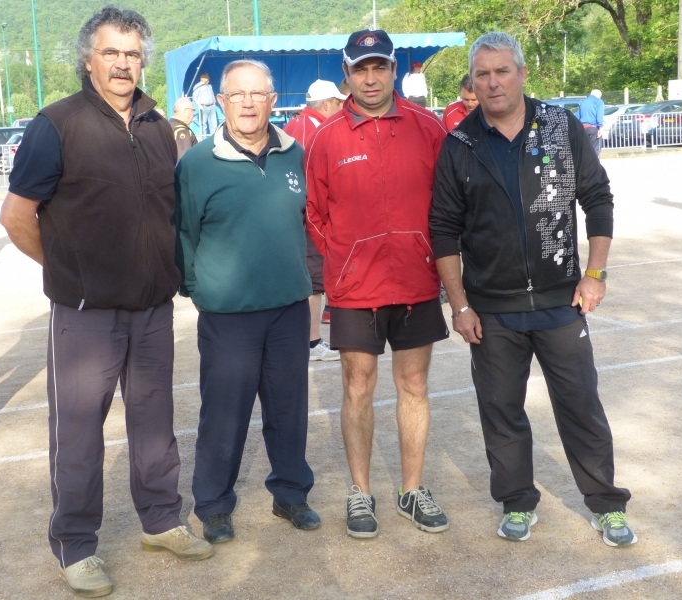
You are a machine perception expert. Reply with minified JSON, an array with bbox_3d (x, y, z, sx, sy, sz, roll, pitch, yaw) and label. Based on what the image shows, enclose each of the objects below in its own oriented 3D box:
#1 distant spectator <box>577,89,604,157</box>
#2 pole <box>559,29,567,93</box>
[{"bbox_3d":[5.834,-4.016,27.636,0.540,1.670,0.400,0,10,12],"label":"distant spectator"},{"bbox_3d":[14.647,-14.780,78.449,0.600,5.500,0.300,-2,9,0],"label":"pole"}]

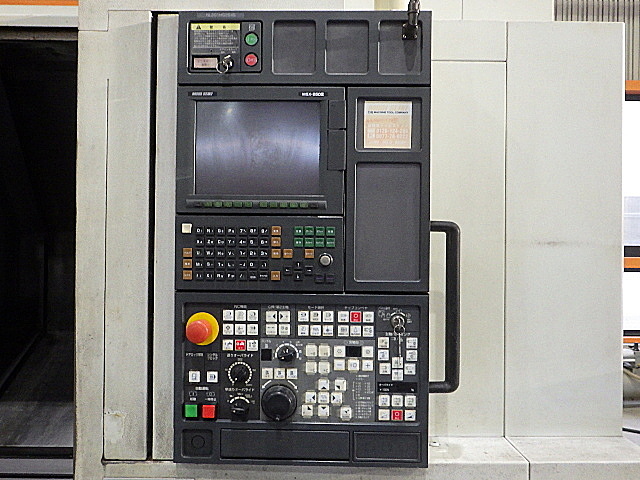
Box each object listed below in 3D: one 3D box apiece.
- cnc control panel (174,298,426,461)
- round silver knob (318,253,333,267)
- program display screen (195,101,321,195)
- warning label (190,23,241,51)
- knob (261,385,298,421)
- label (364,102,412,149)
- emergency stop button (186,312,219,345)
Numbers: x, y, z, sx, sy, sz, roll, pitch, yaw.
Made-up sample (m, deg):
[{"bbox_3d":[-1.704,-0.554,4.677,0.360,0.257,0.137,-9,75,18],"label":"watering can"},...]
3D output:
[{"bbox_3d":[-0.031,0.246,0.930,0.448,0.305,0.062,1,0,1],"label":"cnc control panel"},{"bbox_3d":[0.011,0.035,0.906,0.025,0.025,0.016,1,0,1],"label":"round silver knob"},{"bbox_3d":[-0.109,-0.162,0.919,0.223,0.167,0.010,1,0,1],"label":"program display screen"},{"bbox_3d":[-0.185,-0.360,0.917,0.088,0.049,0.002,1,0,1],"label":"warning label"},{"bbox_3d":[-0.069,0.283,0.899,0.062,0.062,0.034,1,0,1],"label":"knob"},{"bbox_3d":[0.121,-0.203,0.915,0.085,0.085,0.002,1,0,1],"label":"label"},{"bbox_3d":[-0.207,0.158,0.896,0.058,0.058,0.043,1,0,1],"label":"emergency stop button"}]

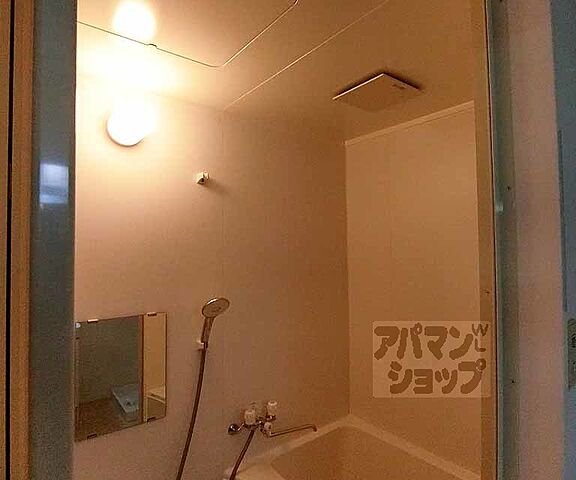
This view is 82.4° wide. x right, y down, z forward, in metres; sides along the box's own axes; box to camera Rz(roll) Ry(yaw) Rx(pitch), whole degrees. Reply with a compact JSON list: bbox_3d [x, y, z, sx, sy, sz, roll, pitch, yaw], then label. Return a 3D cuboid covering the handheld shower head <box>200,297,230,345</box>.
[{"bbox_3d":[-0.299,0.317,1.281,0.105,0.222,0.062,0,28,-39],"label":"handheld shower head"}]

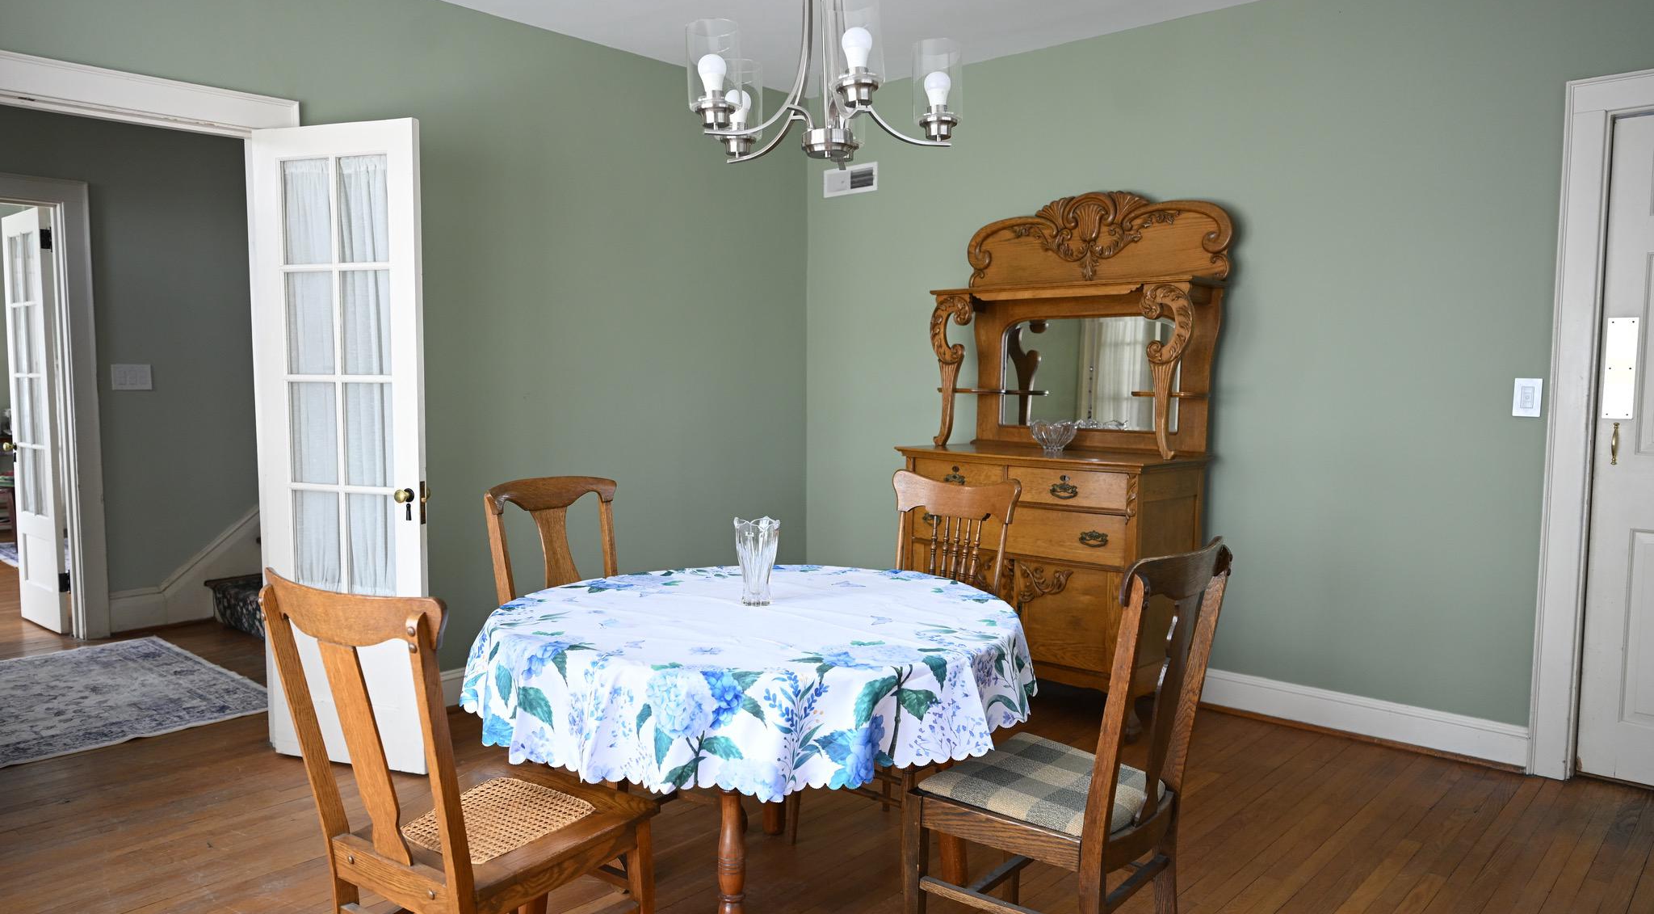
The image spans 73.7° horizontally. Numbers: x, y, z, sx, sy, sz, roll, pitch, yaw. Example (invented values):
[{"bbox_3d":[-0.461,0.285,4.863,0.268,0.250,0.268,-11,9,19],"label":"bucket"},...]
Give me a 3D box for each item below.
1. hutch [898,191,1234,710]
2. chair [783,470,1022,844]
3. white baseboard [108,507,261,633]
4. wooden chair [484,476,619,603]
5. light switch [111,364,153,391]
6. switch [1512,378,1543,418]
[{"bbox_3d":[0.869,-0.042,4.255,0.480,1.966,1.190,-4,7,-44],"label":"hutch"},{"bbox_3d":[0.228,0.556,2.952,0.450,0.985,0.520,4,6,40],"label":"chair"},{"bbox_3d":[-3.209,0.550,5.543,0.030,0.550,0.720,4,6,42],"label":"white baseboard"},{"bbox_3d":[-0.582,0.567,2.938,0.530,0.960,0.440,5,6,43],"label":"wooden chair"},{"bbox_3d":[-3.351,-0.383,5.316,0.012,0.119,0.166,4,6,42],"label":"light switch"},{"bbox_3d":[2.184,-0.184,3.435,0.074,0.119,0.012,4,6,42],"label":"switch"}]

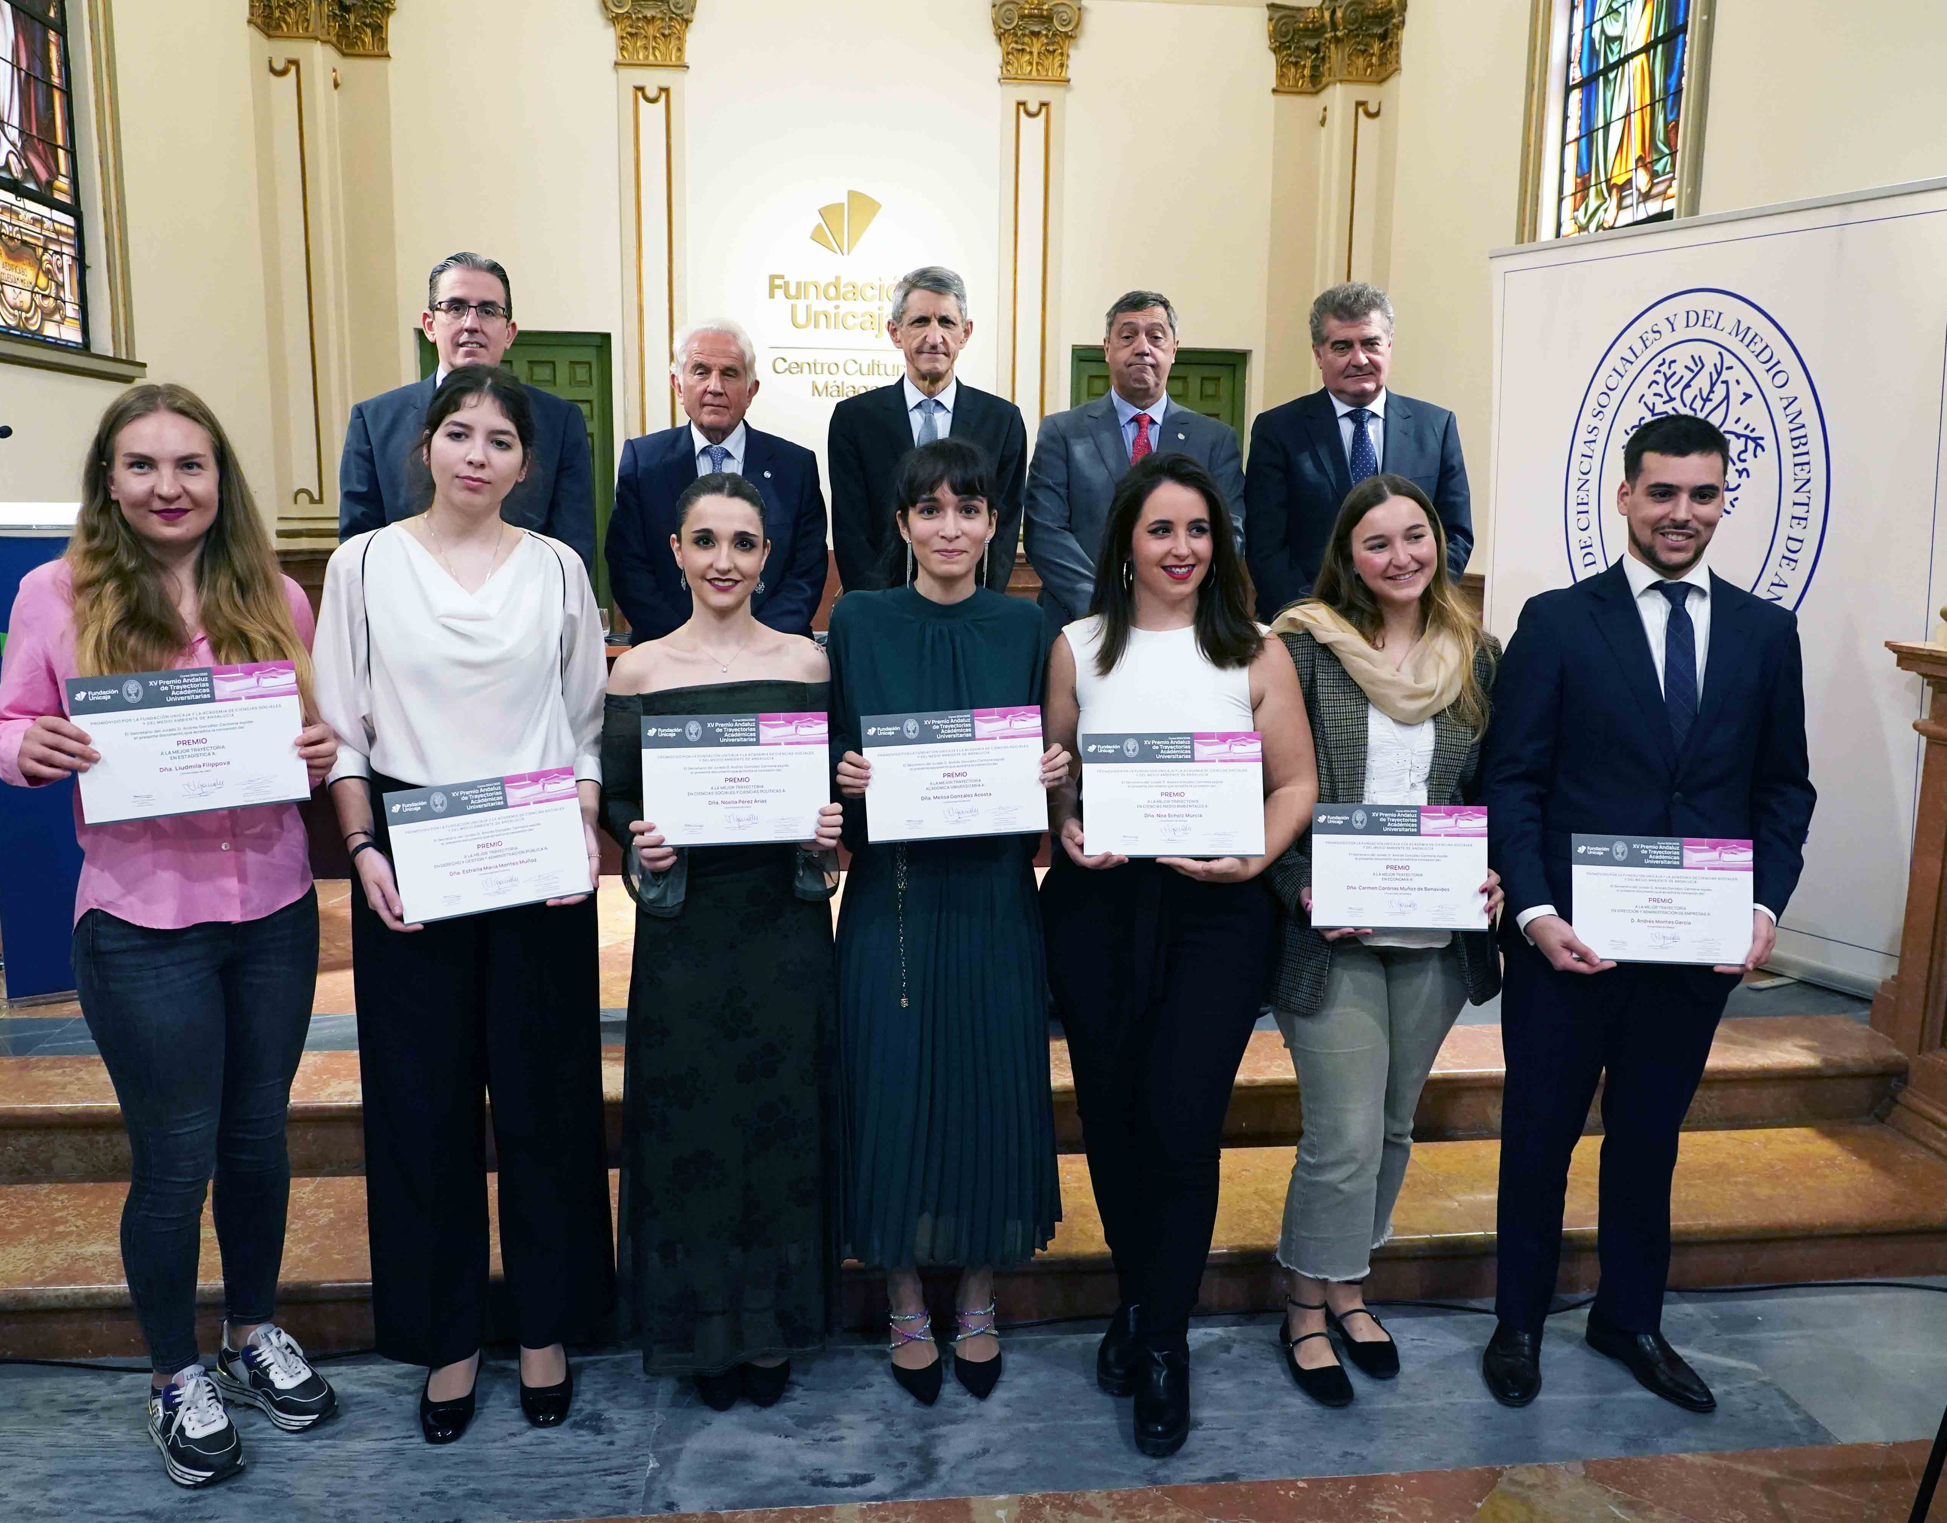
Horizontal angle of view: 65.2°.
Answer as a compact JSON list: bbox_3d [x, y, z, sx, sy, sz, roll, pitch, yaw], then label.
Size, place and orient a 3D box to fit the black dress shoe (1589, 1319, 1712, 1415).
[{"bbox_3d":[1.268,1.092,2.861,0.103,0.108,0.287,-3,9,-23],"label":"black dress shoe"}]

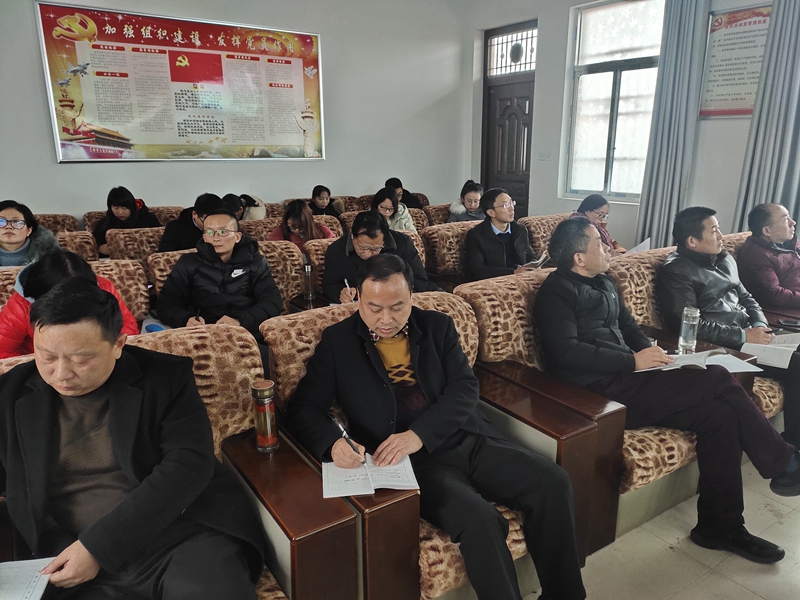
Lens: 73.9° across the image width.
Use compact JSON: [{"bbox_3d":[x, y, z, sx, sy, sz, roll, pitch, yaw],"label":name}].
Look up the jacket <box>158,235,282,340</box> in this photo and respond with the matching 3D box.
[{"bbox_3d":[-0.917,-0.034,2.910,0.630,0.560,0.440,-10,19,-31],"label":"jacket"}]

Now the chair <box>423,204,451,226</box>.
[{"bbox_3d":[0.798,-0.481,5.484,0.900,0.980,0.820,-10,19,-31],"label":"chair"}]

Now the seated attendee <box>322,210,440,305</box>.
[{"bbox_3d":[-0.096,-0.032,3.147,0.660,1.060,0.750,-6,16,-21],"label":"seated attendee"}]

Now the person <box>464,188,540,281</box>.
[{"bbox_3d":[0.821,-0.165,3.900,0.570,1.250,0.820,-14,21,-39],"label":"person"}]

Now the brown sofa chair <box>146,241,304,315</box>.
[{"bbox_3d":[-0.880,0.199,3.150,0.920,0.980,0.820,-10,19,-31],"label":"brown sofa chair"}]

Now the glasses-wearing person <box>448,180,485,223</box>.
[{"bbox_3d":[0.780,-0.569,4.913,0.500,1.080,0.720,-6,16,-20],"label":"glasses-wearing person"}]

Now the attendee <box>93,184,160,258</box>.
[{"bbox_3d":[-2.344,-0.371,4.750,0.550,1.200,0.850,-10,19,-31],"label":"attendee"}]

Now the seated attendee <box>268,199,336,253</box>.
[{"bbox_3d":[-0.670,-0.208,4.271,0.550,1.140,0.850,-10,19,-31],"label":"seated attendee"}]

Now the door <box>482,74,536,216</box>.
[{"bbox_3d":[1.240,-1.467,6.220,0.070,2.060,0.860,-9,18,-31],"label":"door"}]

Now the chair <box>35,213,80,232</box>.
[{"bbox_3d":[-3.199,-0.209,4.595,0.900,0.980,0.820,-10,19,-31],"label":"chair"}]

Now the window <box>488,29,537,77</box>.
[{"bbox_3d":[1.243,-2.746,5.916,0.060,0.430,0.800,-9,18,-31],"label":"window"}]

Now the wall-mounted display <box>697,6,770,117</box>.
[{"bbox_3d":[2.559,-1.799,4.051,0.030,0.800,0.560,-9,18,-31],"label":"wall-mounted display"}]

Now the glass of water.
[{"bbox_3d":[1.256,0.134,2.320,0.073,0.205,0.073,-9,18,-31],"label":"glass of water"}]

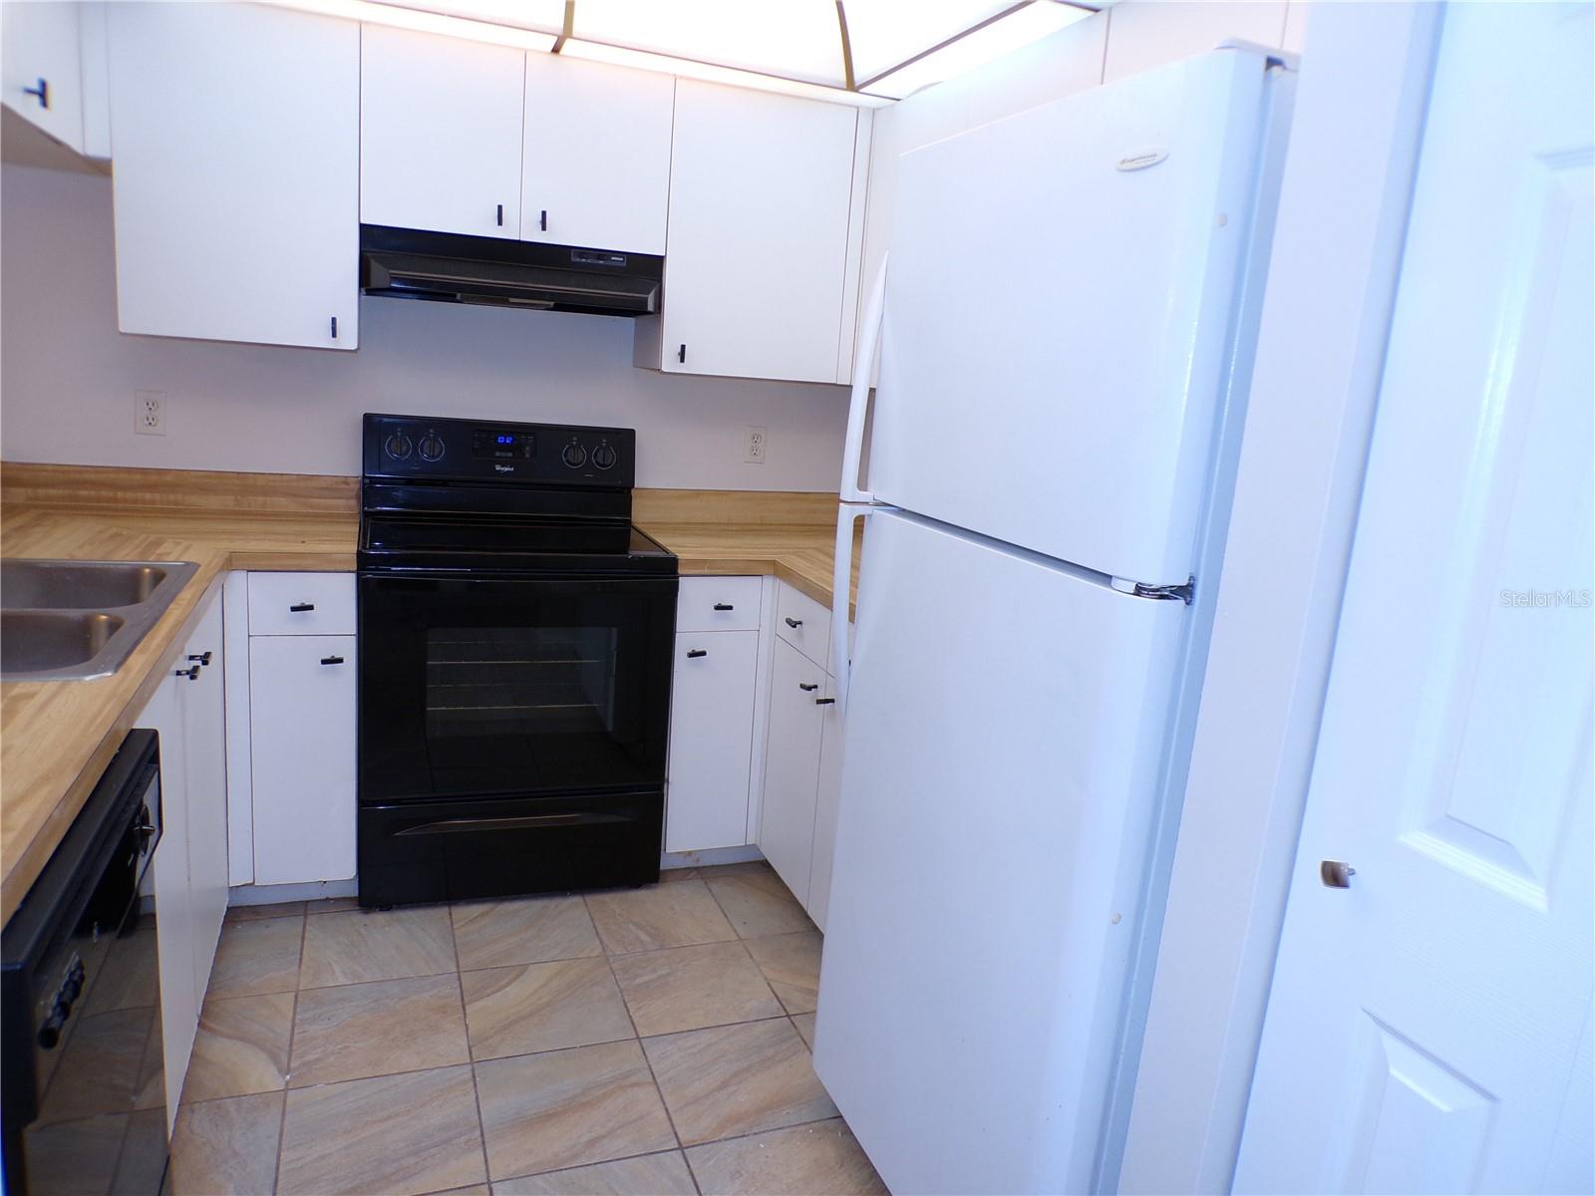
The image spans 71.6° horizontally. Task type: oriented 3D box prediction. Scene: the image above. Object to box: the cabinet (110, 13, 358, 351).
[{"bbox_3d":[-1.359,-1.024,2.743,0.520,0.756,0.338,0,12,-20],"label":"cabinet"}]

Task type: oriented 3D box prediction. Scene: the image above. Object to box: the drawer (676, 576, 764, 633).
[{"bbox_3d":[-0.272,-0.025,3.121,0.229,0.149,0.420,0,12,-20],"label":"drawer"}]

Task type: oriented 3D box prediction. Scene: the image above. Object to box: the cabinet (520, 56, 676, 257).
[{"bbox_3d":[-0.512,-1.135,2.848,0.381,0.452,0.040,0,12,-20],"label":"cabinet"}]

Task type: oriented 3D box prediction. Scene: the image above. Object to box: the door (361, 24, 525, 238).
[{"bbox_3d":[-0.868,-1.136,2.715,0.379,0.452,0.040,0,12,-20],"label":"door"}]

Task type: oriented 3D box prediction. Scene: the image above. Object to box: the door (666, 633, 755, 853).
[{"bbox_3d":[-0.231,0.391,2.998,0.224,0.622,0.040,0,13,-21],"label":"door"}]

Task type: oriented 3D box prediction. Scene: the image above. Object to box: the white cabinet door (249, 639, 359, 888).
[{"bbox_3d":[-1.172,0.391,2.635,0.225,0.622,0.040,0,13,-21],"label":"white cabinet door"}]

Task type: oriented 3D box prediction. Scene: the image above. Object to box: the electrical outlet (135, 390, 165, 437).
[{"bbox_3d":[-1.705,-0.486,2.915,0.070,0.113,0.010,0,12,-20],"label":"electrical outlet"}]

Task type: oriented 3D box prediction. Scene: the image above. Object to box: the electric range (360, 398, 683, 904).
[{"bbox_3d":[-0.787,0.141,3.031,0.758,1.200,0.668,0,12,-20],"label":"electric range"}]

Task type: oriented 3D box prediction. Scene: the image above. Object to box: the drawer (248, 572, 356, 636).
[{"bbox_3d":[-1.221,-0.027,2.768,0.233,0.149,0.420,0,12,-20],"label":"drawer"}]

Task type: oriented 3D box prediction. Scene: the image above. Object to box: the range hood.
[{"bbox_3d":[-0.751,-0.860,2.939,0.757,0.157,0.460,0,12,-20],"label":"range hood"}]

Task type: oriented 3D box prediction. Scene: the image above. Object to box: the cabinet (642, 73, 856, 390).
[{"bbox_3d":[-0.102,-0.986,3.035,0.520,0.756,0.040,0,12,-20],"label":"cabinet"}]

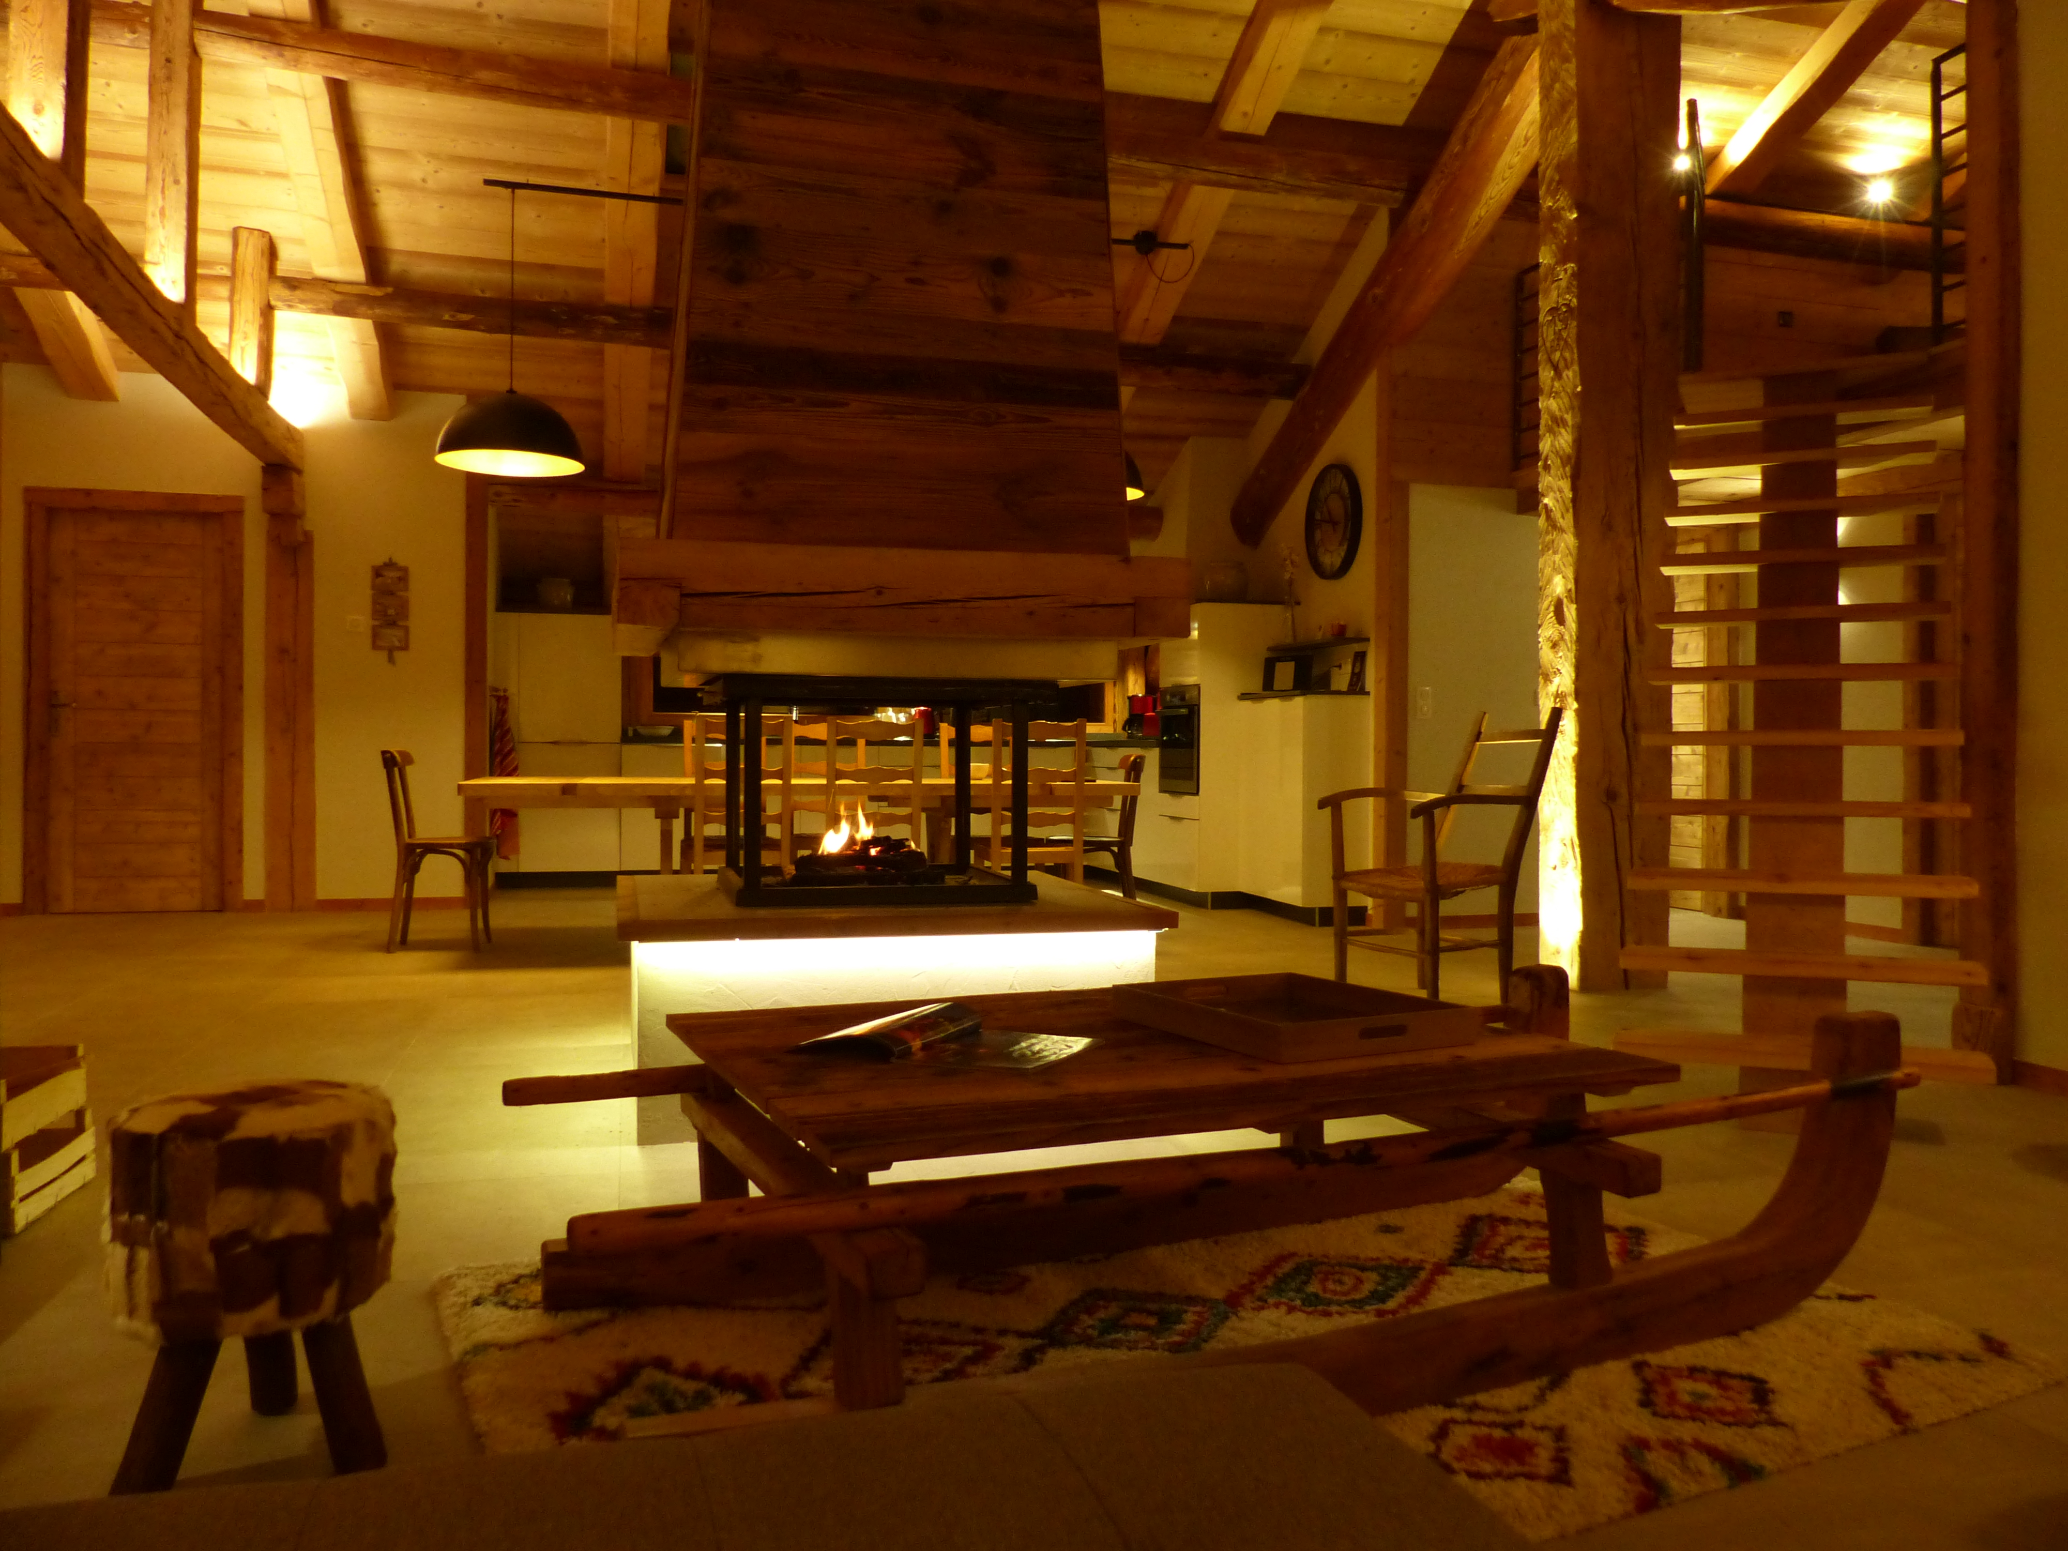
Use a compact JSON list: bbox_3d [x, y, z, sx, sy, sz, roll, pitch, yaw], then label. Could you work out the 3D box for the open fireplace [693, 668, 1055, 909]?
[{"bbox_3d":[-0.423,0.023,3.851,0.760,0.546,0.740,0,1,-15],"label":"open fireplace"}]

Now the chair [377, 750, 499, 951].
[{"bbox_3d":[-2.568,0.316,6.441,0.440,0.850,0.400,0,1,-10],"label":"chair"}]

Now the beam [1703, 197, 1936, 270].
[{"bbox_3d":[4.147,-2.845,7.863,1.761,0.250,0.250,0,1,-15],"label":"beam"}]

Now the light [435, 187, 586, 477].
[{"bbox_3d":[-2.213,-1.891,6.323,0.625,1.162,0.625,0,1,-15],"label":"light"}]

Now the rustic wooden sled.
[{"bbox_3d":[0.320,0.572,2.224,2.060,0.440,0.930,0,1,-25],"label":"rustic wooden sled"}]

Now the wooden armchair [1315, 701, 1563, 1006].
[{"bbox_3d":[1.438,0.275,5.203,0.680,1.000,0.510,0,1,-28],"label":"wooden armchair"}]

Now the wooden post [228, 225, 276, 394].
[{"bbox_3d":[-3.711,-2.222,7.095,0.180,0.770,0.180,0,1,-15],"label":"wooden post"}]

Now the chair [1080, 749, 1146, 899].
[{"bbox_3d":[0.236,0.324,6.902,0.460,0.840,0.400,0,1,-16],"label":"chair"}]

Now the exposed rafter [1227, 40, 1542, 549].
[{"bbox_3d":[1.629,-2.102,7.029,0.310,0.310,3.250,0,-26,-16],"label":"exposed rafter"}]

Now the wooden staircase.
[{"bbox_3d":[2.166,-0.316,4.237,0.761,2.208,2.030,1,1,27],"label":"wooden staircase"}]

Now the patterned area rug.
[{"bbox_3d":[0.230,0.790,2.162,1.936,0.030,1.370,0,1,-27],"label":"patterned area rug"}]

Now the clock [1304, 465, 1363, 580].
[{"bbox_3d":[1.542,-1.308,7.708,0.055,0.605,0.605,0,1,-16],"label":"clock"}]

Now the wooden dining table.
[{"bbox_3d":[-1.009,0.385,6.660,2.830,0.710,0.950,0,1,-16],"label":"wooden dining table"}]

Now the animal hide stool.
[{"bbox_3d":[-0.906,0.596,1.740,0.330,0.425,0.330,0,1,-16],"label":"animal hide stool"}]

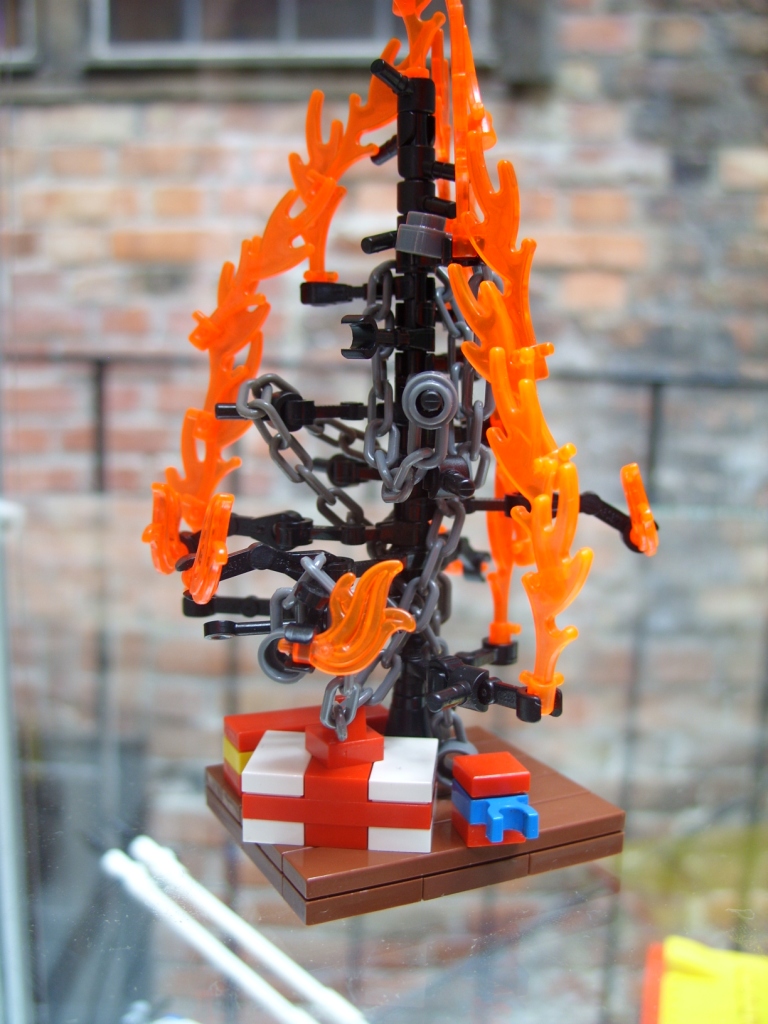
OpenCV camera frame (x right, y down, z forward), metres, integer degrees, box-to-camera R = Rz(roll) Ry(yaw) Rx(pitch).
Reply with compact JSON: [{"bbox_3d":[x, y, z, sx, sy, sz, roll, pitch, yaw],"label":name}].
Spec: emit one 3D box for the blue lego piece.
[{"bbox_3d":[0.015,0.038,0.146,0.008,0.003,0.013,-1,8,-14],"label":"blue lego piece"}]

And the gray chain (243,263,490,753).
[{"bbox_3d":[-0.002,-0.004,0.160,0.036,0.063,0.034,1,8,0],"label":"gray chain"}]

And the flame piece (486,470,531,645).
[{"bbox_3d":[0.019,0.007,0.178,0.009,0.032,0.005,7,10,36],"label":"flame piece"}]

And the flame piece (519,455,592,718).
[{"bbox_3d":[0.022,0.009,0.142,0.010,0.033,0.005,1,8,0],"label":"flame piece"}]

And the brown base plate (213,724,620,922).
[{"bbox_3d":[0.003,0.043,0.165,0.048,0.006,0.040,-3,9,-26],"label":"brown base plate"}]

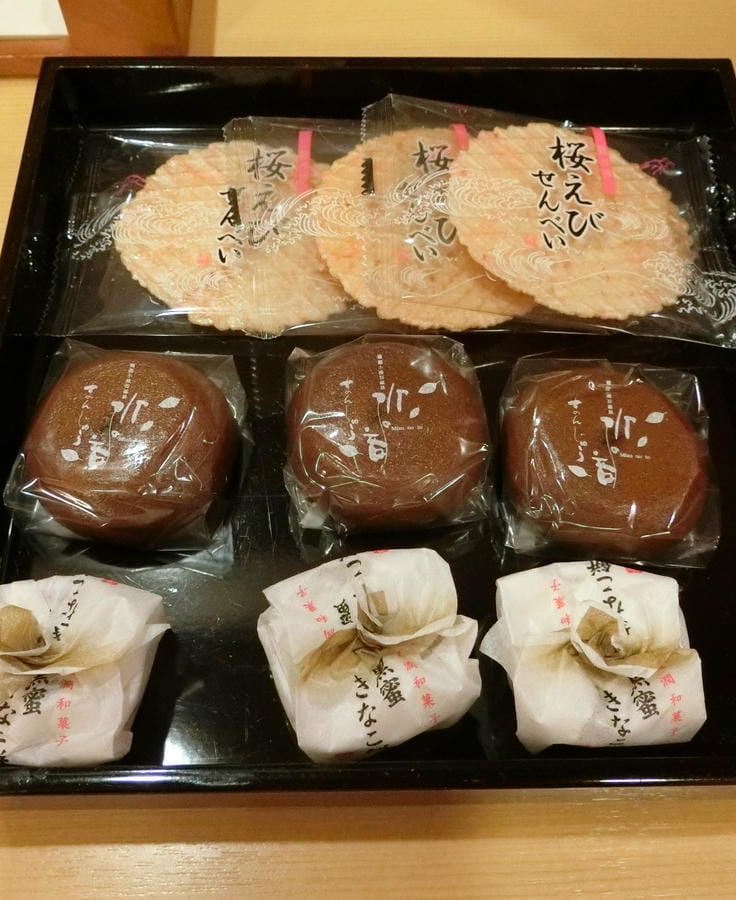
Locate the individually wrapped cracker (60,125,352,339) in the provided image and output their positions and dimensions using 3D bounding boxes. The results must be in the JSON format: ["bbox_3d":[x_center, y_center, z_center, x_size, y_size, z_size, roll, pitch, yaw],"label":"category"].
[{"bbox_3d":[-0.046,-0.079,0.313,0.133,0.012,0.098,-1,63,-1],"label":"individually wrapped cracker"}]

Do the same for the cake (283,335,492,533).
[{"bbox_3d":[0.006,-0.007,0.268,0.065,0.030,0.068,-1,63,-1],"label":"cake"}]

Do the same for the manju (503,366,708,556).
[{"bbox_3d":[0.074,0.000,0.266,0.065,0.029,0.067,3,63,0],"label":"manju"}]

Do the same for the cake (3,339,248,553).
[{"bbox_3d":[-0.072,-0.002,0.264,0.069,0.030,0.071,4,63,1],"label":"cake"}]

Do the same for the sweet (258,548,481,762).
[{"bbox_3d":[0.002,0.053,0.235,0.059,0.033,0.052,-19,65,-10],"label":"sweet"}]

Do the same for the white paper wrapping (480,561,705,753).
[{"bbox_3d":[0.061,0.054,0.236,0.059,0.033,0.051,-1,63,-2],"label":"white paper wrapping"}]

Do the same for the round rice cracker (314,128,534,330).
[{"bbox_3d":[0.026,-0.080,0.308,0.089,0.008,0.089,2,63,-7],"label":"round rice cracker"}]

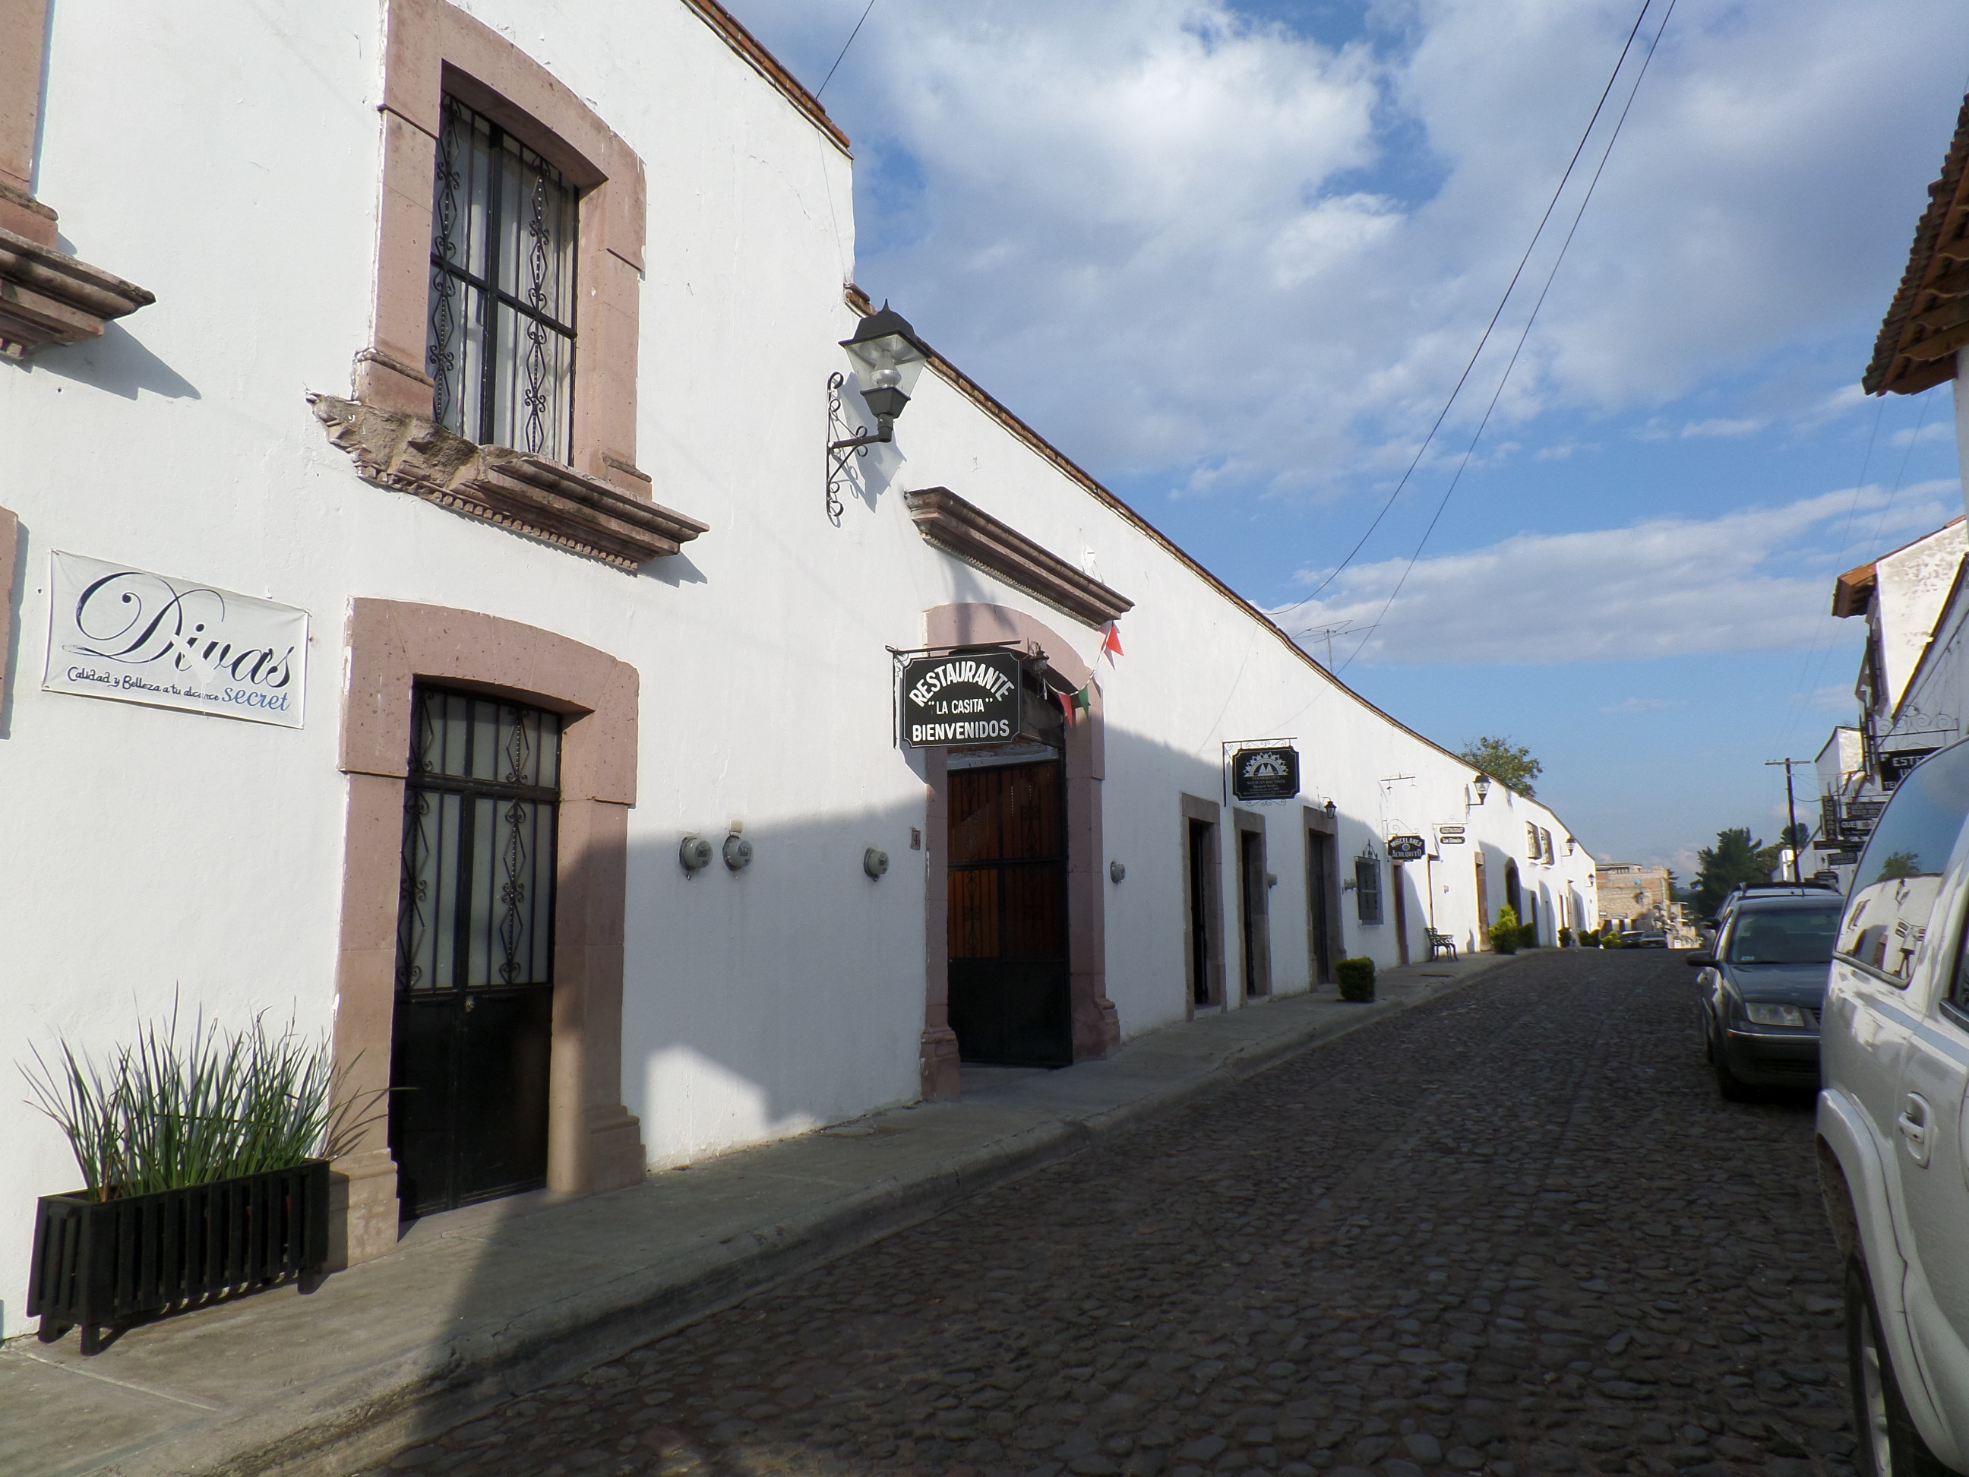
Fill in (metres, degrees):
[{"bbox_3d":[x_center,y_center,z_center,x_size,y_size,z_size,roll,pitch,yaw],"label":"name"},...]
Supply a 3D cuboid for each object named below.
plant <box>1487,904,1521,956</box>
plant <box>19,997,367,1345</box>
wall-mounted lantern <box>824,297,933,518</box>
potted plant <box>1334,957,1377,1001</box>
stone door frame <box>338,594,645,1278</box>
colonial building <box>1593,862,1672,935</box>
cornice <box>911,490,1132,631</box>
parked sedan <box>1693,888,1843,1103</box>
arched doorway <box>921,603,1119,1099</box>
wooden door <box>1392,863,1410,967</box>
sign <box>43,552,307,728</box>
[{"bbox_3d":[15.287,5.663,38.602,0.950,1.450,0.950,-5,-9,27],"label":"plant"},{"bbox_3d":[-2.806,1.501,4.719,0.460,1.100,1.200,-5,-9,27],"label":"plant"},{"bbox_3d":[-0.797,-2.317,9.193,0.700,1.540,0.480,-5,-9,27],"label":"wall-mounted lantern"},{"bbox_3d":[5.457,3.529,19.171,0.600,0.620,0.600,-5,-9,27],"label":"potted plant"},{"bbox_3d":[-2.386,0.820,6.364,0.300,2.880,1.930,-5,-9,27],"label":"stone door frame"},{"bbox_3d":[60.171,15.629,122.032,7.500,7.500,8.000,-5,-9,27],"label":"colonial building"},{"bbox_3d":[0.493,-1.520,12.035,0.310,0.330,4.270,-5,-9,27],"label":"cornice"},{"bbox_3d":[6.780,1.982,10.430,1.760,1.490,4.450,-5,-9,27],"label":"parked sedan"},{"bbox_3d":[0.246,0.874,11.721,0.450,4.070,3.850,-5,-9,27],"label":"arched doorway"},{"bbox_3d":[8.924,3.771,28.214,0.150,2.300,1.250,-5,-9,27],"label":"wooden door"},{"bbox_3d":[-3.079,-0.355,5.073,0.020,0.505,1.005,-5,-9,27],"label":"sign"}]

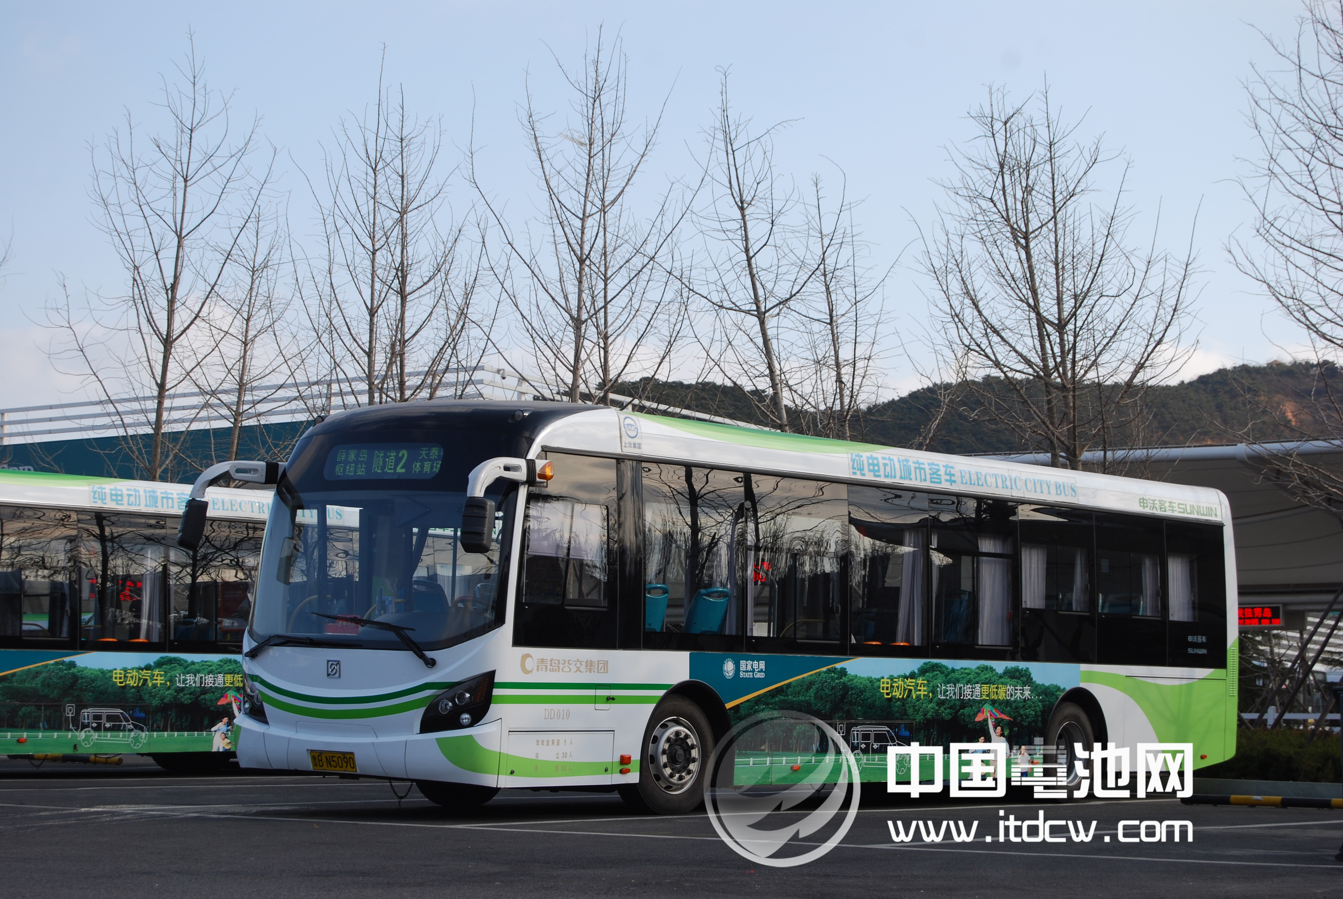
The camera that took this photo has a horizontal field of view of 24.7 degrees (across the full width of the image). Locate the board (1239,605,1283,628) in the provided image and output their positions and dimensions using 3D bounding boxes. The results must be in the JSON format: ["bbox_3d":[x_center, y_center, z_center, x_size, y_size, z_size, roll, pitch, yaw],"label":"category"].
[{"bbox_3d":[9.516,2.740,50.000,1.080,0.390,0.120,-2,-5,38],"label":"board"}]

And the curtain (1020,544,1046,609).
[{"bbox_3d":[3.362,1.183,28.442,0.110,0.633,0.448,-3,-6,38],"label":"curtain"}]

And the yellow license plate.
[{"bbox_3d":[-2.470,2.284,22.414,0.440,0.140,0.020,-2,11,38],"label":"yellow license plate"}]

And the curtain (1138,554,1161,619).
[{"bbox_3d":[4.715,1.338,30.178,0.110,0.650,0.423,-3,-6,38],"label":"curtain"}]

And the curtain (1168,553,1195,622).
[{"bbox_3d":[5.016,1.360,30.091,0.090,0.719,0.548,-2,-5,38],"label":"curtain"}]

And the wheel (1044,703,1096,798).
[{"bbox_3d":[3.583,2.802,28.327,0.290,0.945,0.945,-3,-6,36],"label":"wheel"}]

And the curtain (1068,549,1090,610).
[{"bbox_3d":[3.813,1.218,28.571,0.090,0.636,0.361,-2,-5,38],"label":"curtain"}]

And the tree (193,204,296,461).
[{"bbox_3d":[-6.466,0.378,46.274,1.554,8.276,1.476,2,-5,-8],"label":"tree"}]

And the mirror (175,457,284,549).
[{"bbox_3d":[-3.389,0.440,23.603,0.310,0.700,0.860,-2,-5,38],"label":"mirror"}]

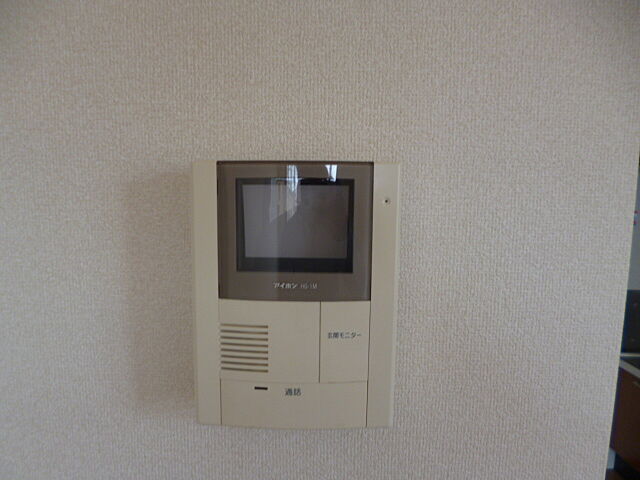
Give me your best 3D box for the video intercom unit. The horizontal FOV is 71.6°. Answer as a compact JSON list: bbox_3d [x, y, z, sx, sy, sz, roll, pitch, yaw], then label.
[{"bbox_3d":[-0.017,0.042,0.339,0.148,0.197,0.037,1,7,0],"label":"video intercom unit"}]

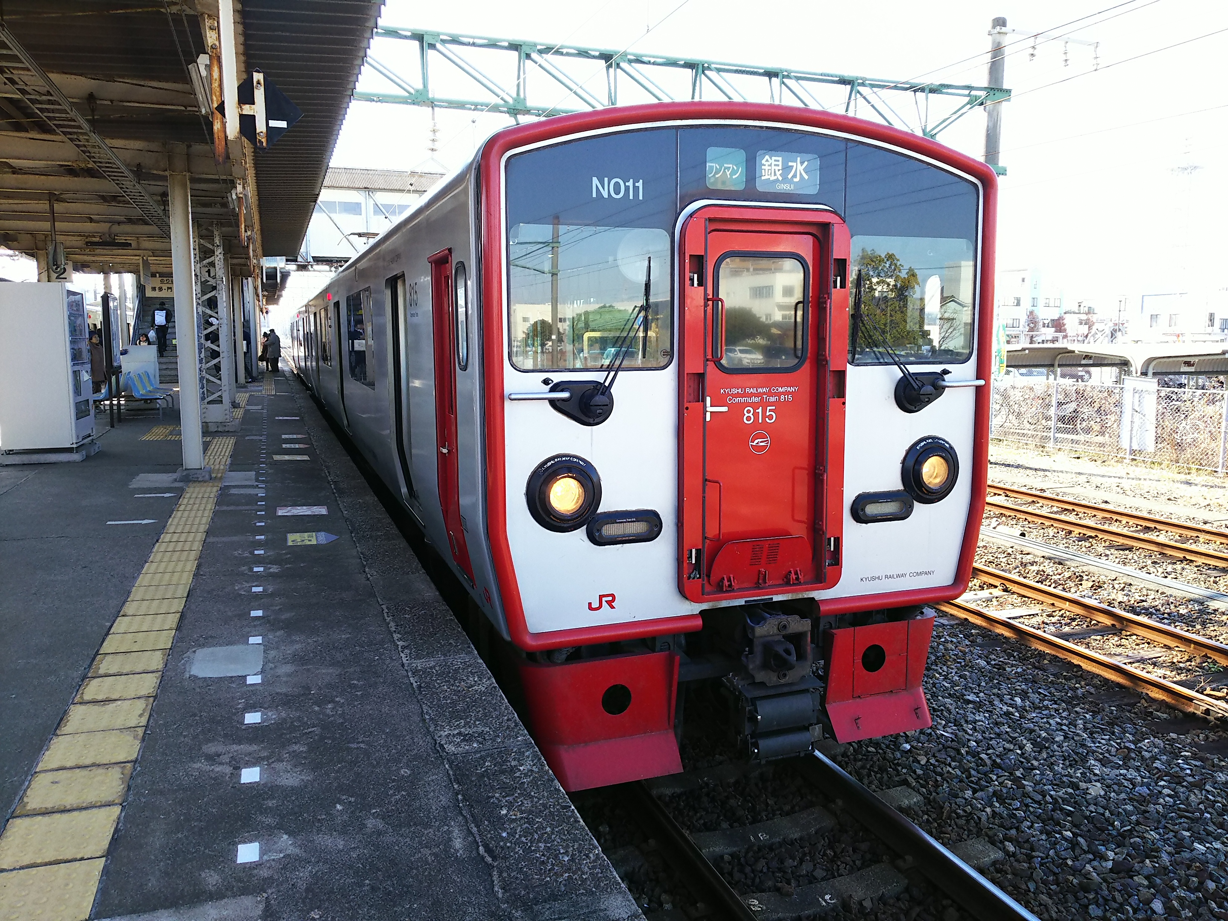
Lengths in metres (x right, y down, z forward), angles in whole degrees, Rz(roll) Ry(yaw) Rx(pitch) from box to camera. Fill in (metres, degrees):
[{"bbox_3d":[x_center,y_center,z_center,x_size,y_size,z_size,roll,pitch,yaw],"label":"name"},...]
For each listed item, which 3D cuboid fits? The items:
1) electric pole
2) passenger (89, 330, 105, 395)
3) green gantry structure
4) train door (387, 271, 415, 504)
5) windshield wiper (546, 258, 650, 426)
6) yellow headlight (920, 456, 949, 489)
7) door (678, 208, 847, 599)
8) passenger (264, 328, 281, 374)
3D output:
[{"bbox_3d":[7.458,-4.195,18.274,0.320,8.800,0.320,-3,8,-20],"label":"electric pole"},{"bbox_3d":[-10.185,-1.761,18.200,0.480,1.560,0.360,-3,8,-21],"label":"passenger"},{"bbox_3d":[1.298,-6.297,15.853,13.400,1.100,0.500,-3,8,-19],"label":"green gantry structure"},{"bbox_3d":[-1.611,-0.503,7.098,0.130,1.800,1.200,-3,8,-20],"label":"train door"},{"bbox_3d":[-0.068,-0.554,4.313,0.520,0.780,0.150,-3,8,-20],"label":"windshield wiper"},{"bbox_3d":[1.801,0.068,5.127,0.180,0.180,0.090,-3,8,-20],"label":"yellow headlight"},{"bbox_3d":[0.762,-0.267,4.769,0.950,1.980,0.160,-3,8,-20],"label":"door"},{"bbox_3d":[-13.219,-4.264,35.800,0.550,1.670,0.420,-5,9,-30],"label":"passenger"}]

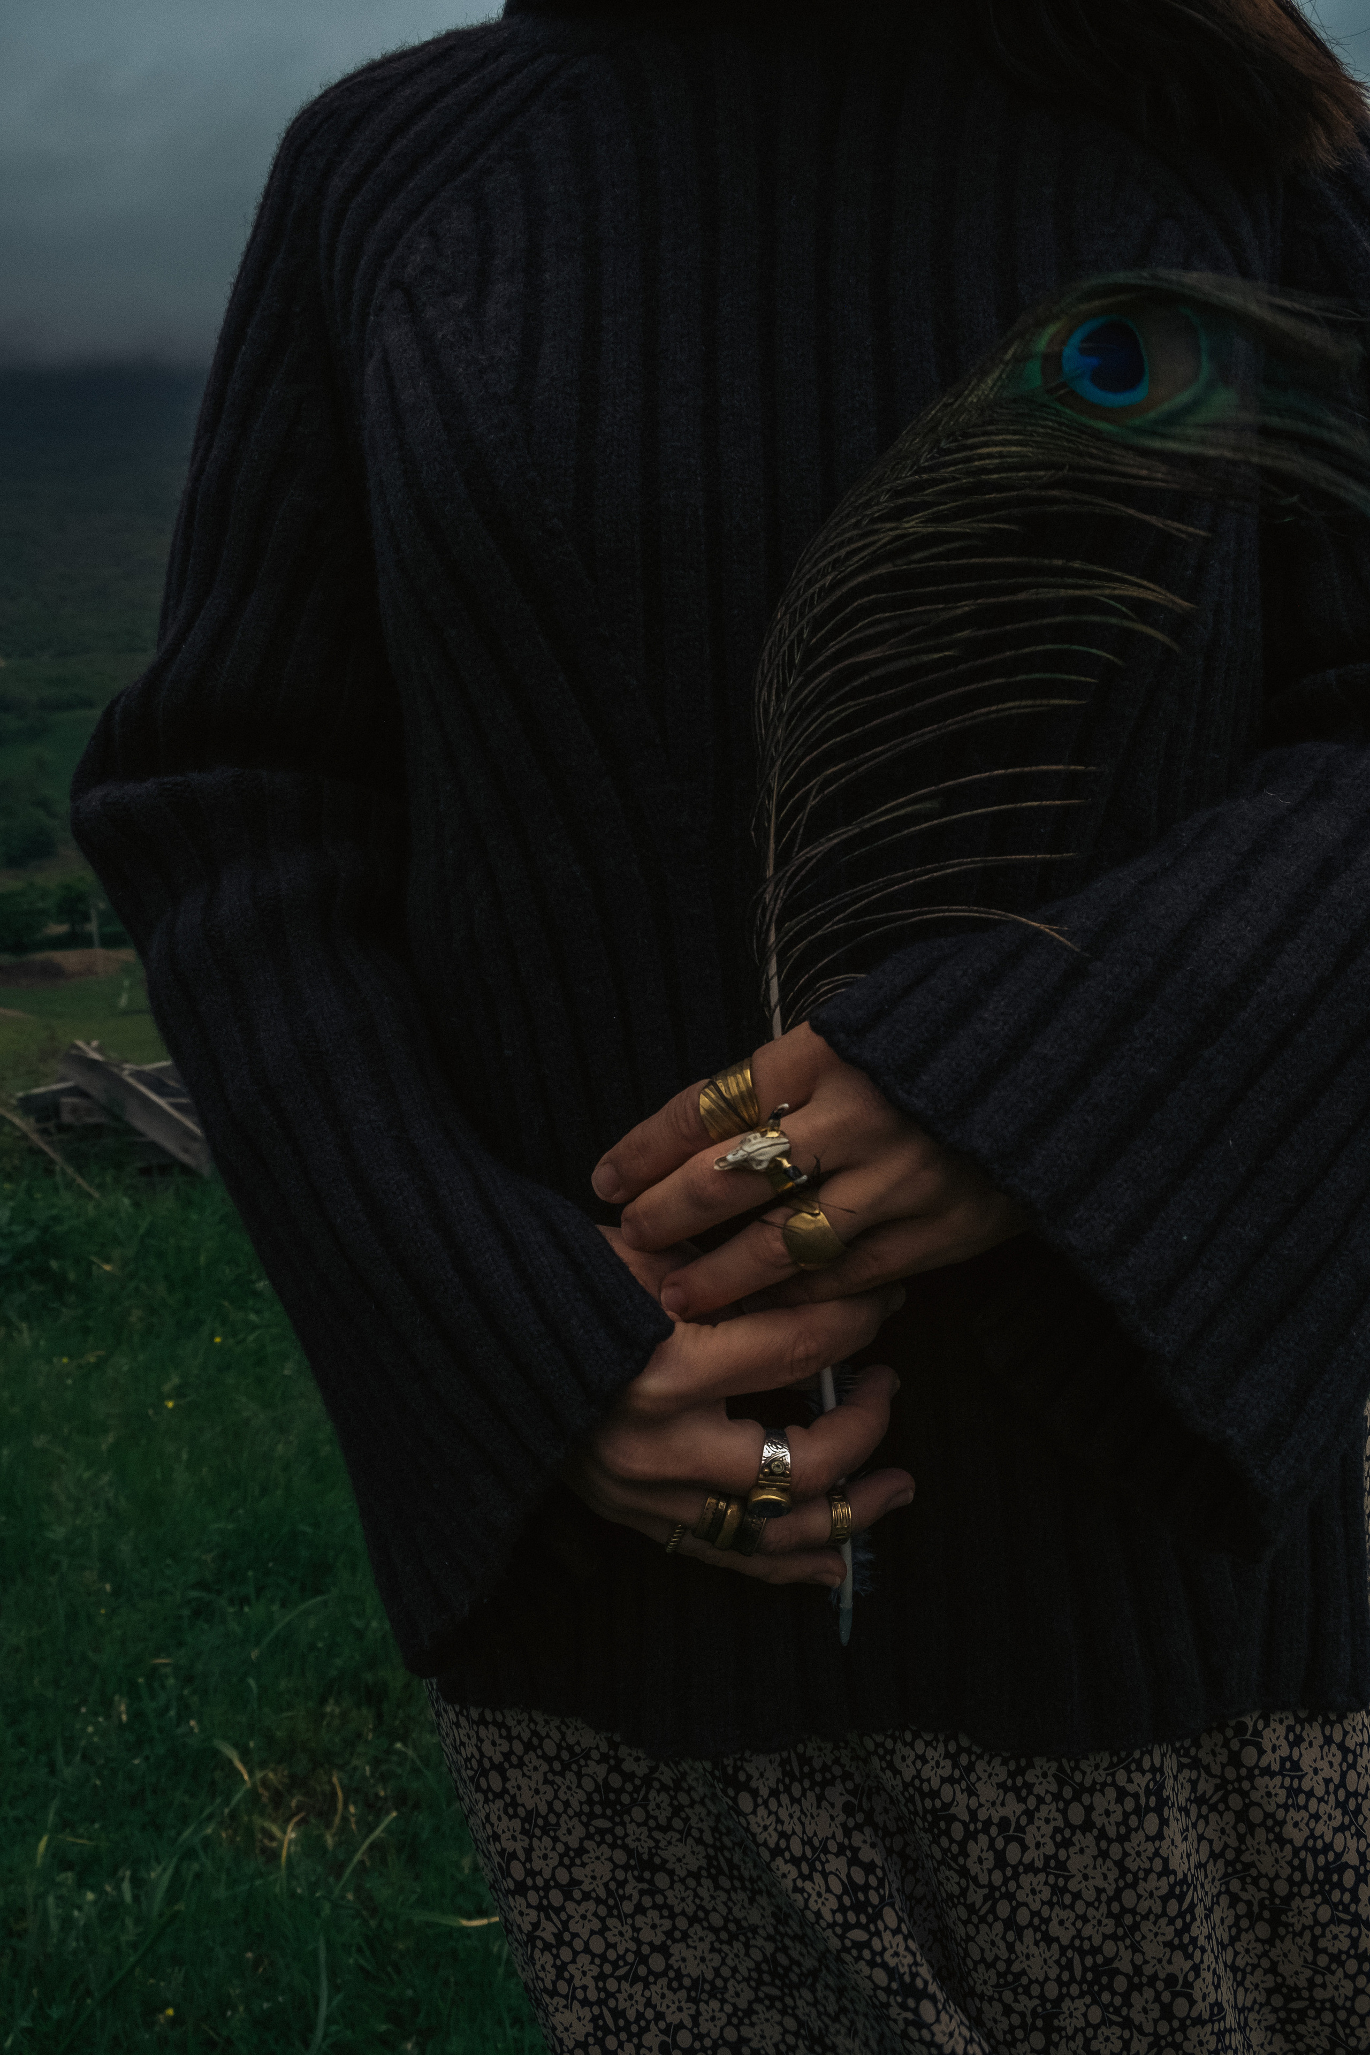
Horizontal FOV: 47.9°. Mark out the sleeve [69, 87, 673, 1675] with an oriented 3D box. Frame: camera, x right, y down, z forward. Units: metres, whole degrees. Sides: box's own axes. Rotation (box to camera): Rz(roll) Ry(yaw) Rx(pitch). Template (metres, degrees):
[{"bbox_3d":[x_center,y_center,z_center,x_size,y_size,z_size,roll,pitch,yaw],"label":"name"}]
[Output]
[{"bbox_3d":[-0.140,-0.085,0.625,0.275,0.630,0.260,0,6,2],"label":"sleeve"}]

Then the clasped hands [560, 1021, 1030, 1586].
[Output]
[{"bbox_3d":[0.039,0.097,0.545,0.165,0.195,0.105,0,6,2],"label":"clasped hands"}]

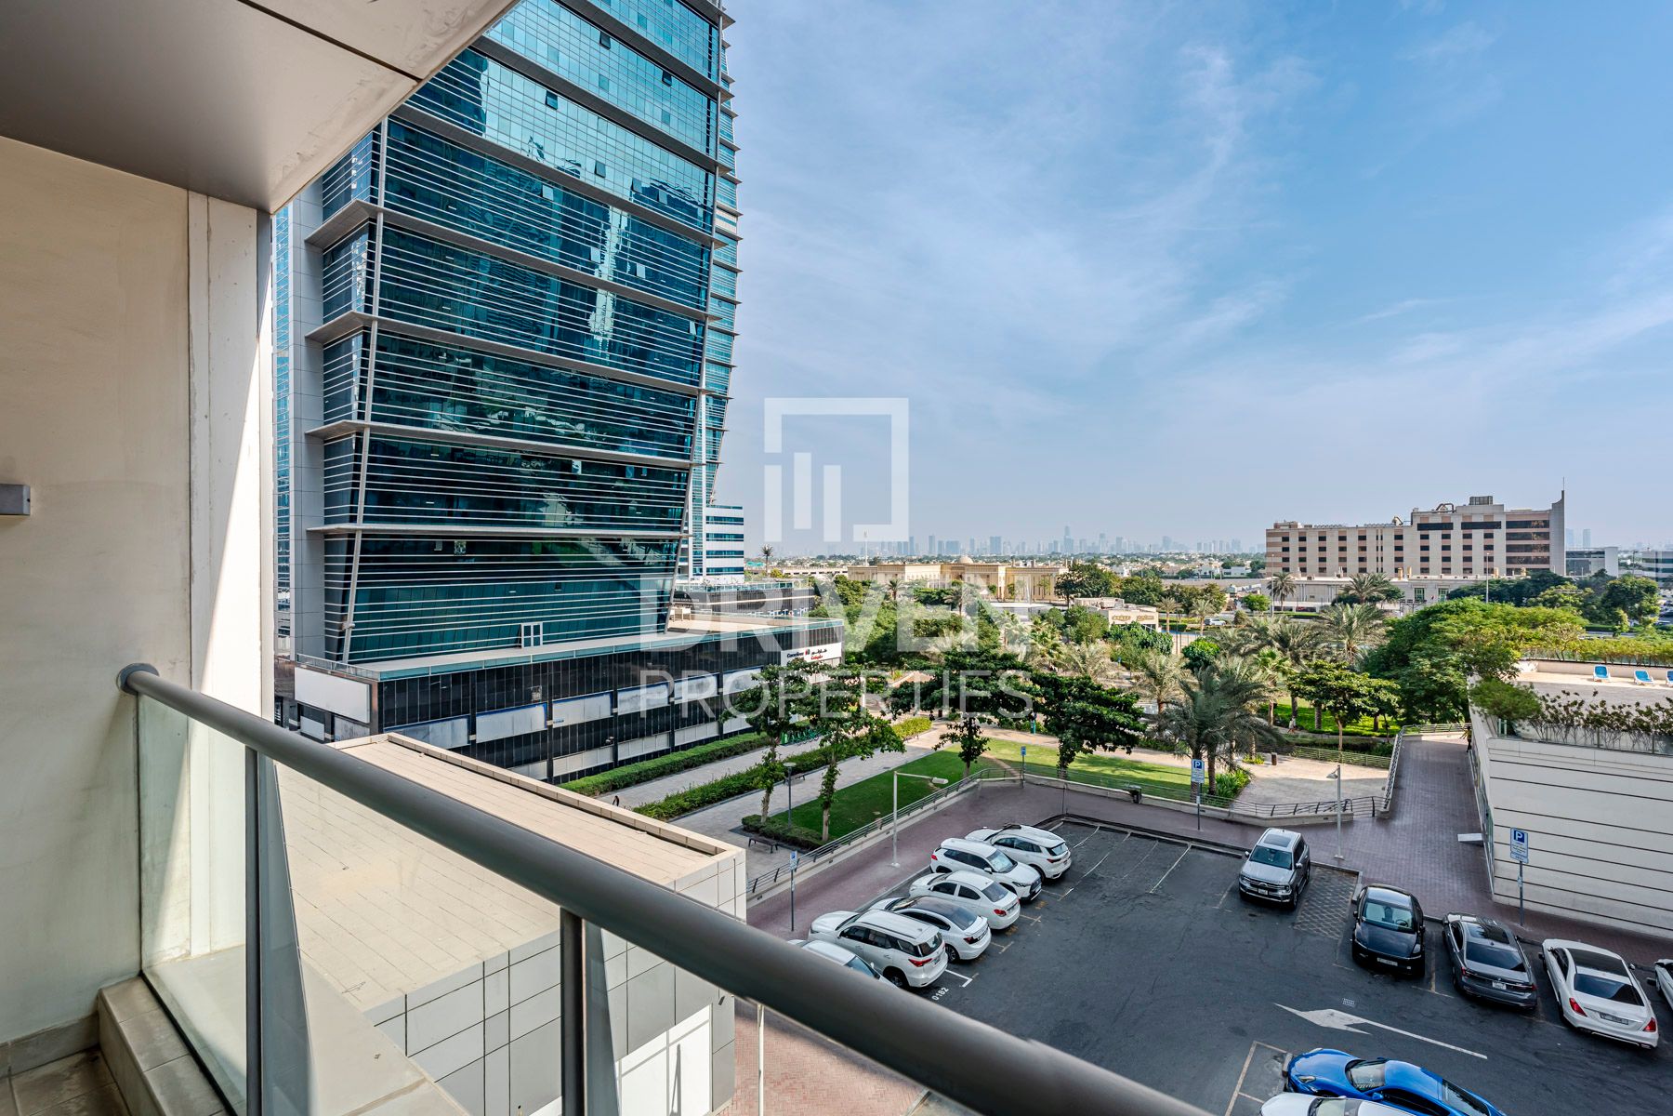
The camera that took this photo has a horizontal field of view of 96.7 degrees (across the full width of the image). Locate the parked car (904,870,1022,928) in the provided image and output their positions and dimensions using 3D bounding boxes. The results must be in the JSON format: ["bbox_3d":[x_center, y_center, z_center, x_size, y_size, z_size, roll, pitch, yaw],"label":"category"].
[{"bbox_3d":[4.960,13.050,28.950,4.290,1.500,1.690,0,0,39],"label":"parked car"}]

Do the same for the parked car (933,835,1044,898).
[{"bbox_3d":[6.170,12.920,30.850,4.460,1.630,1.830,0,0,36],"label":"parked car"}]

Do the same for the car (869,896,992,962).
[{"bbox_3d":[3.180,13.170,27.165,4.620,1.430,1.820,0,1,39],"label":"car"}]

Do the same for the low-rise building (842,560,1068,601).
[{"bbox_3d":[39.957,6.983,241.977,66.000,11.500,30.000,0,0,23],"label":"low-rise building"}]

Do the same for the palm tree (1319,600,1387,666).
[{"bbox_3d":[53.405,9.929,77.081,6.800,10.920,6.800,0,0,0],"label":"palm tree"}]

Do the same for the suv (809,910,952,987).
[{"bbox_3d":[1.350,12.982,25.324,4.795,1.835,1.855,0,1,39],"label":"suv"}]

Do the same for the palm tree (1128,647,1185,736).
[{"bbox_3d":[27.140,11.189,62.591,5.000,7.430,5.000,0,0,0],"label":"palm tree"}]

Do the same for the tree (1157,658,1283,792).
[{"bbox_3d":[22.600,9.800,43.900,7.000,7.900,7.000,0,0,27],"label":"tree"}]

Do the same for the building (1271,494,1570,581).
[{"bbox_3d":[193.000,-3.700,253.500,77.000,29.500,25.000,0,0,39],"label":"building"}]

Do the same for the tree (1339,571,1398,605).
[{"bbox_3d":[97.896,8.478,138.071,9.500,11.860,9.500,0,0,0],"label":"tree"}]

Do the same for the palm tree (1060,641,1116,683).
[{"bbox_3d":[22.500,10.300,66.500,5.100,6.000,5.100,0,0,18],"label":"palm tree"}]

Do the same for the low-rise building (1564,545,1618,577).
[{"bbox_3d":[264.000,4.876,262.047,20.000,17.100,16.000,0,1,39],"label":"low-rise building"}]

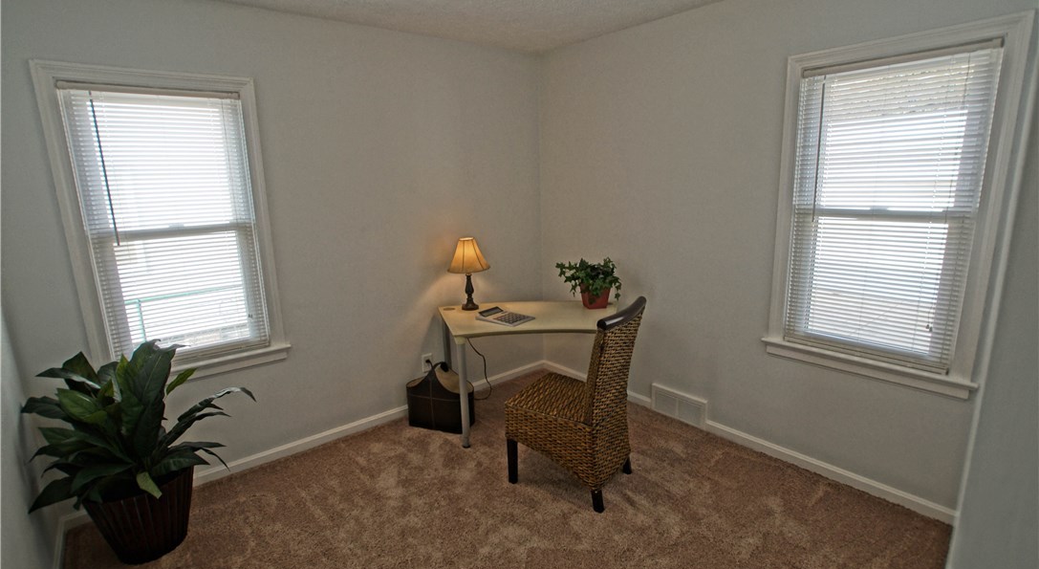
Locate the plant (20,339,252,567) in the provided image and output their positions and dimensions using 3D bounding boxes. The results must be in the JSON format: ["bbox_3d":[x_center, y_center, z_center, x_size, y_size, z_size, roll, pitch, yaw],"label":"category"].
[{"bbox_3d":[-1.564,0.697,2.016,0.780,0.920,0.720,-10,14,-39],"label":"plant"}]

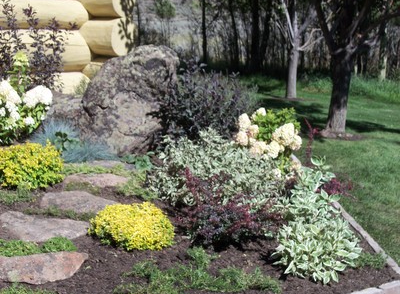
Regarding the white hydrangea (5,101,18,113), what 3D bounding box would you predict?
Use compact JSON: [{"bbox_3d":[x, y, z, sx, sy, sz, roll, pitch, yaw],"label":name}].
[{"bbox_3d":[-1.606,-0.337,6.400,0.119,0.097,0.097,0,12,0],"label":"white hydrangea"}]

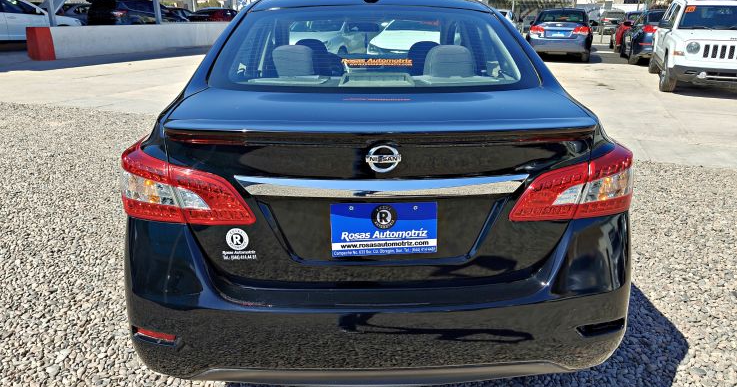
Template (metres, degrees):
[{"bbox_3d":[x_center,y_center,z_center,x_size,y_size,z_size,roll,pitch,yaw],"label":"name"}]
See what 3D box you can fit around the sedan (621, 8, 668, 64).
[{"bbox_3d":[8.740,-4.726,14.628,1.800,1.470,4.450,7,22,19],"label":"sedan"}]

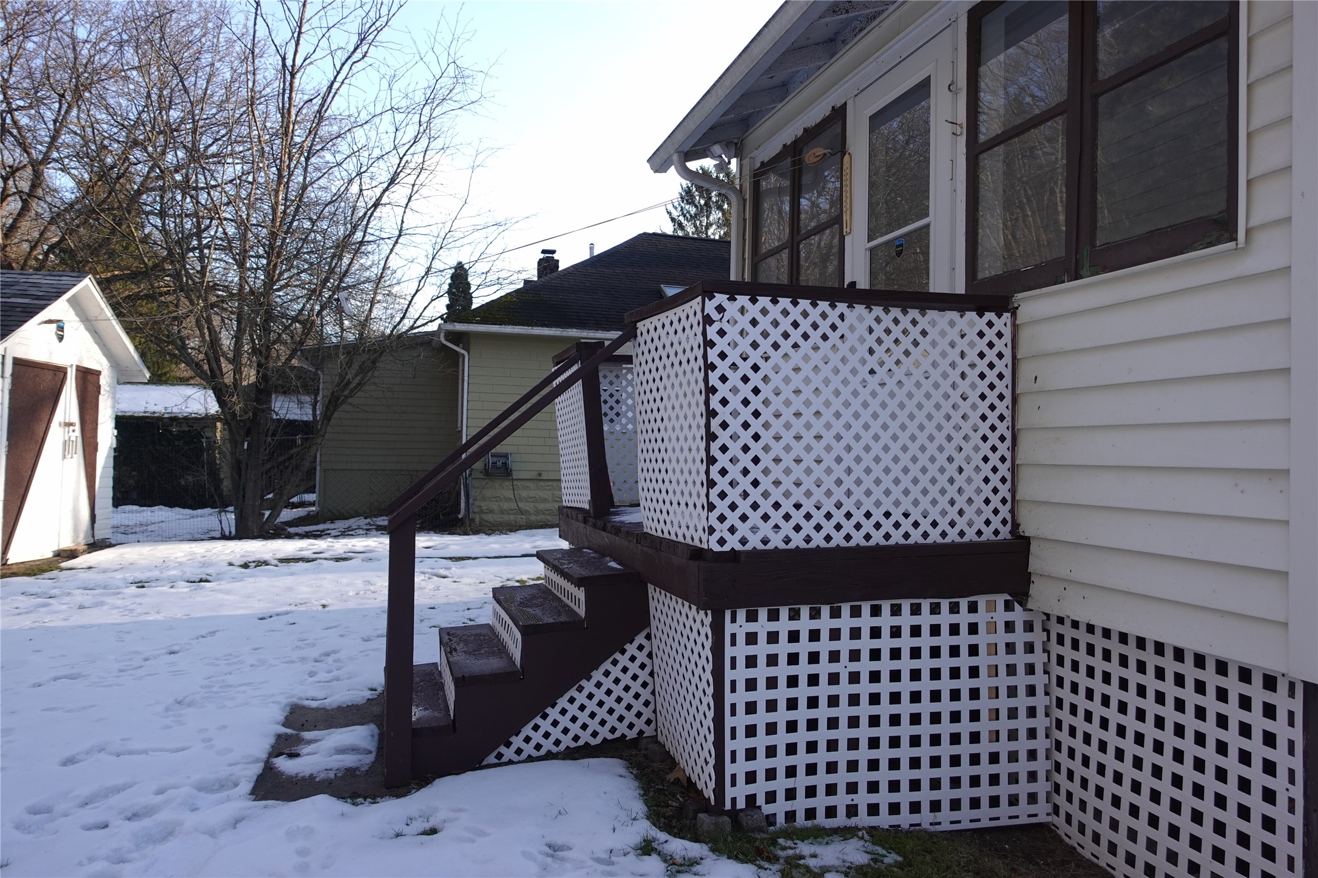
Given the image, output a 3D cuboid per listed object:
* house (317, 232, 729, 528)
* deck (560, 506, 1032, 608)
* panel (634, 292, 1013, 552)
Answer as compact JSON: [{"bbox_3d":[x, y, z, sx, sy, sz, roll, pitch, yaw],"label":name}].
[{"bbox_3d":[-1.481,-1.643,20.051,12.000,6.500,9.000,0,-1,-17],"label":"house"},{"bbox_3d":[0.380,0.481,4.289,1.295,0.182,2.570,0,-1,-17],"label":"deck"},{"bbox_3d":[0.616,-0.055,3.427,1.208,0.865,0.789,0,-1,-17],"label":"panel"}]

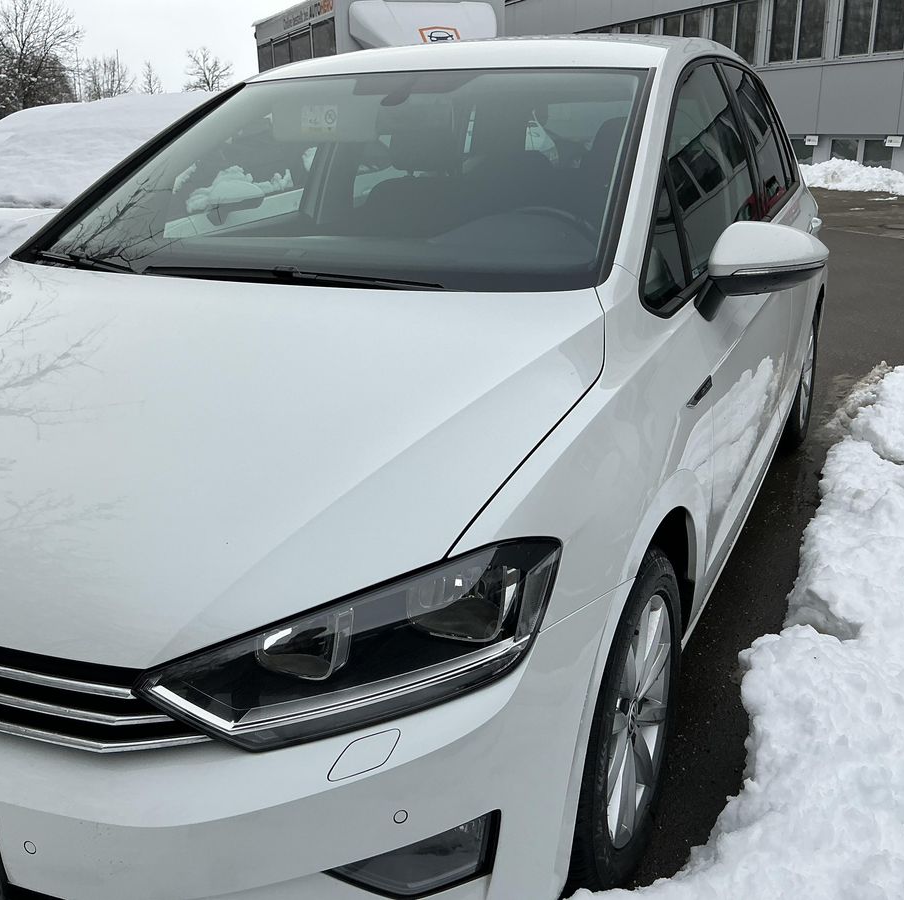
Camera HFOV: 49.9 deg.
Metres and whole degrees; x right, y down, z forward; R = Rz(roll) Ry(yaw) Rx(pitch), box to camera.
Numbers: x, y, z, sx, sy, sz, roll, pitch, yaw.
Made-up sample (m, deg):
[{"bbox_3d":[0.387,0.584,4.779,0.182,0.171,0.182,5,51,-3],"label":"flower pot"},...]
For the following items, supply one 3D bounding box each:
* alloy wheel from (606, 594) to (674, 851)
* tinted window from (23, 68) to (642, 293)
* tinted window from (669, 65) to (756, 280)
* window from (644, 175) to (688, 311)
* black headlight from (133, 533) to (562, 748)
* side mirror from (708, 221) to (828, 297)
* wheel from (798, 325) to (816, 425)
[{"bbox_3d":[0.282,0.476,1.780,0.140,0.455,0.455,7,20,24],"label":"alloy wheel"},{"bbox_3d":[-0.242,-0.662,2.224,1.380,0.110,0.930,7,47,24],"label":"tinted window"},{"bbox_3d":[0.594,-0.675,2.236,0.060,0.484,0.848,-14,10,31],"label":"tinted window"},{"bbox_3d":[0.398,-0.392,1.824,0.050,0.268,0.253,-12,8,39],"label":"window"},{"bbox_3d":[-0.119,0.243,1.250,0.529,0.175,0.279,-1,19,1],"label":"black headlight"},{"bbox_3d":[0.619,-0.367,1.906,0.225,0.145,0.150,7,20,24],"label":"side mirror"},{"bbox_3d":[1.418,-0.319,4.080,0.140,0.455,0.455,7,20,24],"label":"wheel"}]

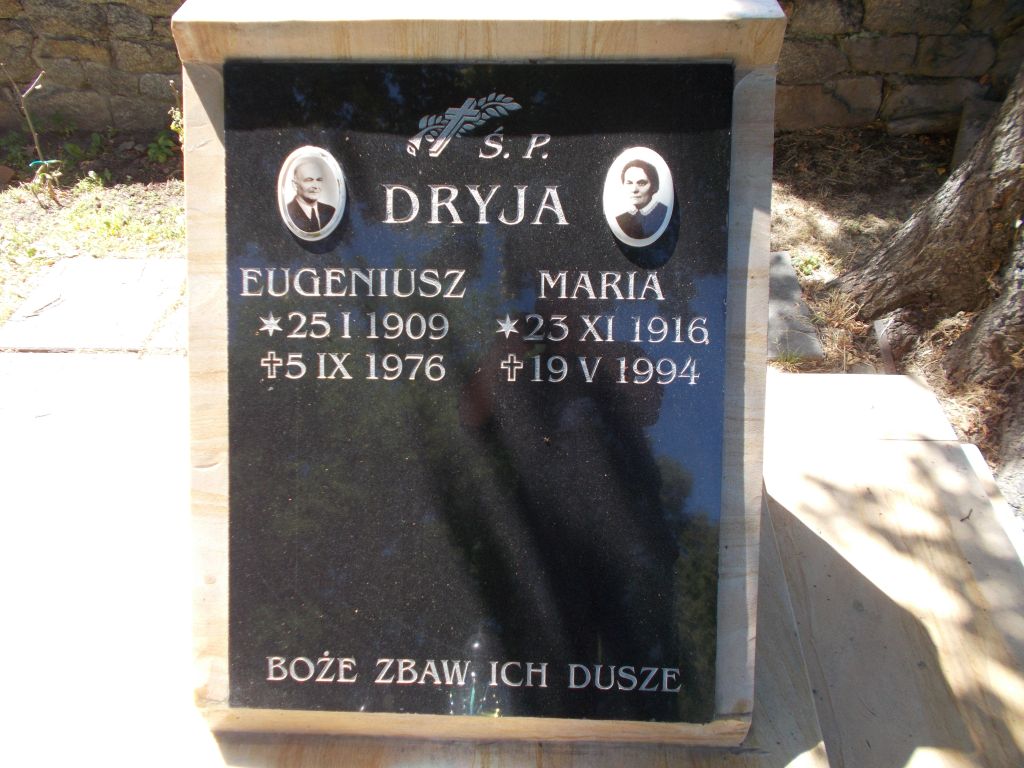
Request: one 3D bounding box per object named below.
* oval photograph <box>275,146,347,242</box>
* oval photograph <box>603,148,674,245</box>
[{"bbox_3d":[-0.242,-0.230,0.925,0.082,0.112,0.012,1,3,2],"label":"oval photograph"},{"bbox_3d":[0.152,-0.222,0.912,0.082,0.116,0.012,1,3,2],"label":"oval photograph"}]

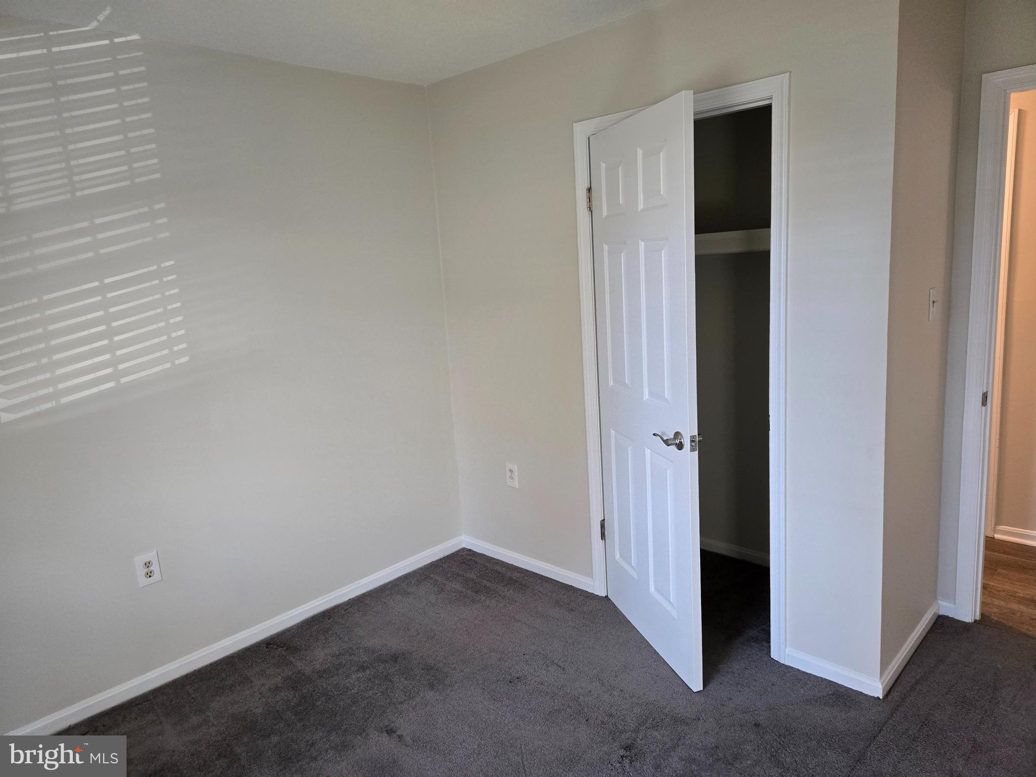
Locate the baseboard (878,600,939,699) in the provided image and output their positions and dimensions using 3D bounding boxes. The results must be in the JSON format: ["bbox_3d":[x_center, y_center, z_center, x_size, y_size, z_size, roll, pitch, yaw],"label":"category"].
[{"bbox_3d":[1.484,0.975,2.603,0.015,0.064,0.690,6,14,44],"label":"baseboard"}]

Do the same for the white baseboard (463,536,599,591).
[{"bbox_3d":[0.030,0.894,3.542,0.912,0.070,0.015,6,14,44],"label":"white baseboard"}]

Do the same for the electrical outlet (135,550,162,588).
[{"bbox_3d":[-1.430,0.698,2.664,0.008,0.124,0.080,6,14,44],"label":"electrical outlet"}]

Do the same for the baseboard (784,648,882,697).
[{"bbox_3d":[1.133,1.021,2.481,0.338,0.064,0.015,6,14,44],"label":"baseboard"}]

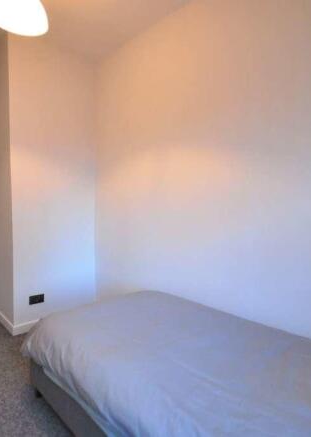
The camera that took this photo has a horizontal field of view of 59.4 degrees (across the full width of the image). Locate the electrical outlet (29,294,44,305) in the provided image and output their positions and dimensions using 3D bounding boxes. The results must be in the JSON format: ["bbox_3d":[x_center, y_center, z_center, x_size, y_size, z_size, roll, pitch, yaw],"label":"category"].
[{"bbox_3d":[-1.167,0.804,2.688,0.146,0.086,0.012,-2,5,-44],"label":"electrical outlet"}]

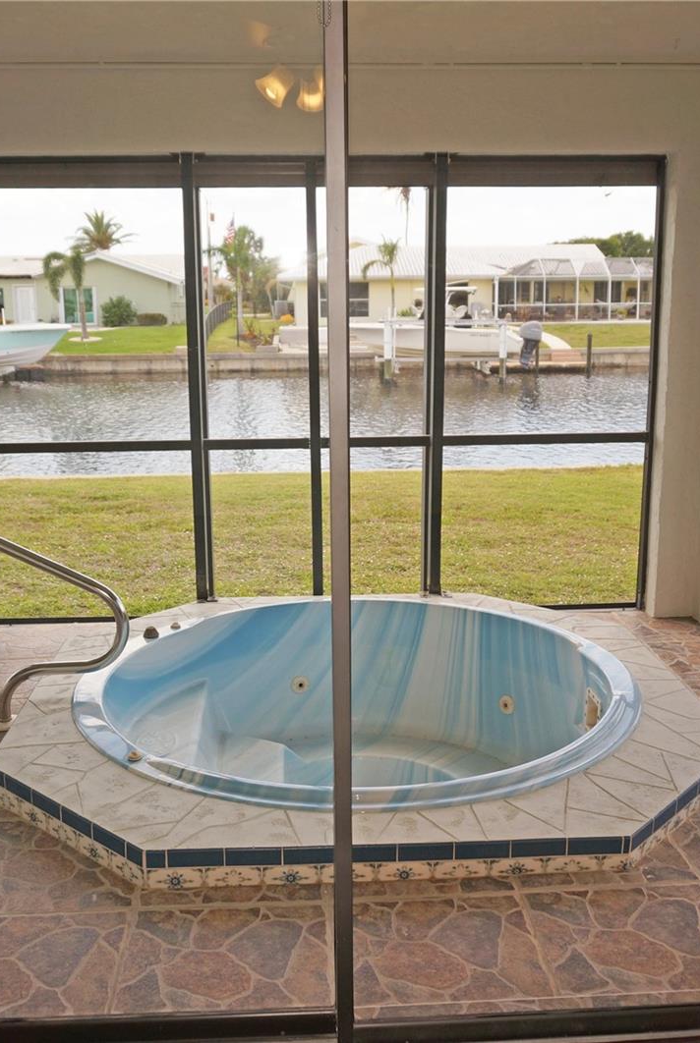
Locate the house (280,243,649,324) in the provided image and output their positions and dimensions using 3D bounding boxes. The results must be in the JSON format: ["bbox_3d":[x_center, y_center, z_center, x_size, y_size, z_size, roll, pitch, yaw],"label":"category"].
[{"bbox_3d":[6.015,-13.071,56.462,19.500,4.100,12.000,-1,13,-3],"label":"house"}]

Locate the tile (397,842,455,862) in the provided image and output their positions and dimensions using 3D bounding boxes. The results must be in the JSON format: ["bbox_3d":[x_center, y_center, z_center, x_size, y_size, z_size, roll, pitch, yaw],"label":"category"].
[{"bbox_3d":[0.206,0.895,2.841,0.152,0.052,0.010,-1,13,-2],"label":"tile"}]

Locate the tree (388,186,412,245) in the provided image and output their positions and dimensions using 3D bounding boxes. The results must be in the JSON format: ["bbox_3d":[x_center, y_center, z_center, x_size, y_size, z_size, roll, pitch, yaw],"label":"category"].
[{"bbox_3d":[5.777,-29.754,108.653,3.200,14.830,3.200,-1,13,-3],"label":"tree"}]

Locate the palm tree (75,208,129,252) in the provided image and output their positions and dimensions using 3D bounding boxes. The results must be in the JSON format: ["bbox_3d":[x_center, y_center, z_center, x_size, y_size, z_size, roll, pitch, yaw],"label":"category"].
[{"bbox_3d":[-18.478,-19.334,78.754,4.900,7.870,4.900,-1,13,-3],"label":"palm tree"}]

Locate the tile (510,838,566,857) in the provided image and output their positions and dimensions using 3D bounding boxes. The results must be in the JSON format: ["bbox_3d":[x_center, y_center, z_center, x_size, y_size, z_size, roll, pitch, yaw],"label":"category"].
[{"bbox_3d":[0.515,0.890,2.853,0.152,0.052,0.010,-1,13,-2],"label":"tile"}]

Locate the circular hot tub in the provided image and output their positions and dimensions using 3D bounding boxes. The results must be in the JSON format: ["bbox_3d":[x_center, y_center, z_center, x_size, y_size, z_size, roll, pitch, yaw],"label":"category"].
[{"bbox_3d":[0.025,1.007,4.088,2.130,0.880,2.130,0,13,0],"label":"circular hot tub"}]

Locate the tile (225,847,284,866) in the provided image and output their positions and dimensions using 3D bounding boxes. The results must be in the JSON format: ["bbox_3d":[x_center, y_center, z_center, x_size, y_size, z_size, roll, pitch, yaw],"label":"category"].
[{"bbox_3d":[-0.258,0.903,2.823,0.152,0.052,0.010,-1,13,-2],"label":"tile"}]

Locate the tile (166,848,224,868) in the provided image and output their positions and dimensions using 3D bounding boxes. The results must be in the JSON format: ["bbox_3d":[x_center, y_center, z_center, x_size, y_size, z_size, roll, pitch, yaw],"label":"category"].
[{"bbox_3d":[-0.412,0.906,2.817,0.152,0.052,0.010,-1,13,-2],"label":"tile"}]

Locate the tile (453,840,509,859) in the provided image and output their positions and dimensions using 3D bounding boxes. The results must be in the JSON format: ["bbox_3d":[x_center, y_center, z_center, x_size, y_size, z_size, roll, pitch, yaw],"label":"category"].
[{"bbox_3d":[0.360,0.893,2.847,0.152,0.052,0.010,-1,13,-2],"label":"tile"}]

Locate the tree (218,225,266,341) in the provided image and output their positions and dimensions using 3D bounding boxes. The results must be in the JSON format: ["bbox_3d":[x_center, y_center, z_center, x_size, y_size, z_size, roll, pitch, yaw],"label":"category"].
[{"bbox_3d":[-4.352,-9.578,41.734,2.100,4.450,2.100,-1,13,-3],"label":"tree"}]

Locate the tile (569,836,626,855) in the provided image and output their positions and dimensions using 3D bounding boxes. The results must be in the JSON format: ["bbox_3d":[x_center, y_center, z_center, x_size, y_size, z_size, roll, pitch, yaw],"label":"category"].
[{"bbox_3d":[0.670,0.888,2.859,0.152,0.052,0.010,-1,13,-2],"label":"tile"}]

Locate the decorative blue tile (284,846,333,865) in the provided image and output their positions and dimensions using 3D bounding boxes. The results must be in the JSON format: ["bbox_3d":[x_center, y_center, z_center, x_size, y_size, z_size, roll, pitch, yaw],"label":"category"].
[{"bbox_3d":[-0.102,0.902,2.839,0.152,0.051,0.009,-1,13,-3],"label":"decorative blue tile"}]

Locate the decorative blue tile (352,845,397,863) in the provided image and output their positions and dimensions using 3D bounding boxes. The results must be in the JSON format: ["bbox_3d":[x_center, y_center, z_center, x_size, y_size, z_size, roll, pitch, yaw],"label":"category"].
[{"bbox_3d":[0.052,0.899,2.845,0.152,0.051,0.009,-1,13,-3],"label":"decorative blue tile"}]

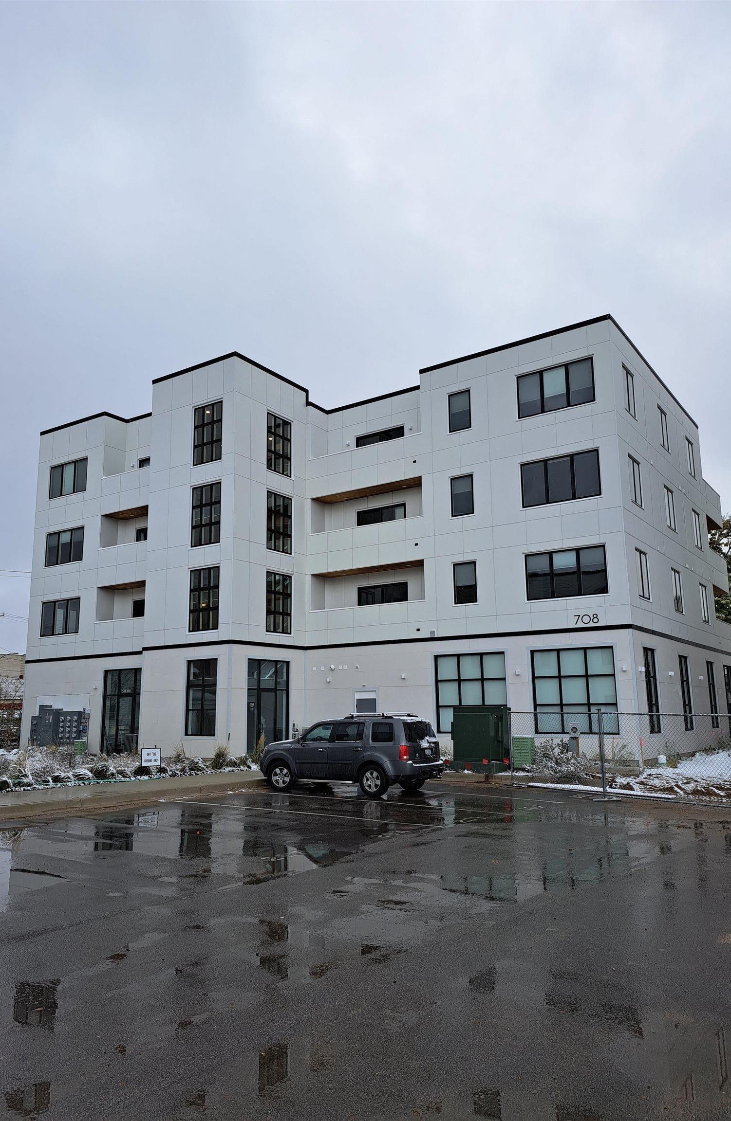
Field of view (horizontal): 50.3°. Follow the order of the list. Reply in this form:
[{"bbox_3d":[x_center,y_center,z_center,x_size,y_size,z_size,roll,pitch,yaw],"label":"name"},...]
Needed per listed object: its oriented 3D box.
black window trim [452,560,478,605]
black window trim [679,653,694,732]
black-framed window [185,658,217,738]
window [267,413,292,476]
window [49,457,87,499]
[{"bbox_3d":[3.580,0.810,27.746,0.889,1.457,0.120,-8,-13,34],"label":"black window trim"},{"bbox_3d":[12.209,5.058,29.599,0.120,2.801,1.451,-8,-13,34],"label":"black window trim"},{"bbox_3d":[-5.900,4.961,28.101,1.529,2.702,0.150,-8,-13,34],"label":"black-framed window"},{"bbox_3d":[-3.550,-4.726,32.023,0.120,2.395,1.504,-8,-13,34],"label":"window"},{"bbox_3d":[-14.212,-3.899,37.308,2.931,1.614,0.120,-8,-13,34],"label":"window"}]

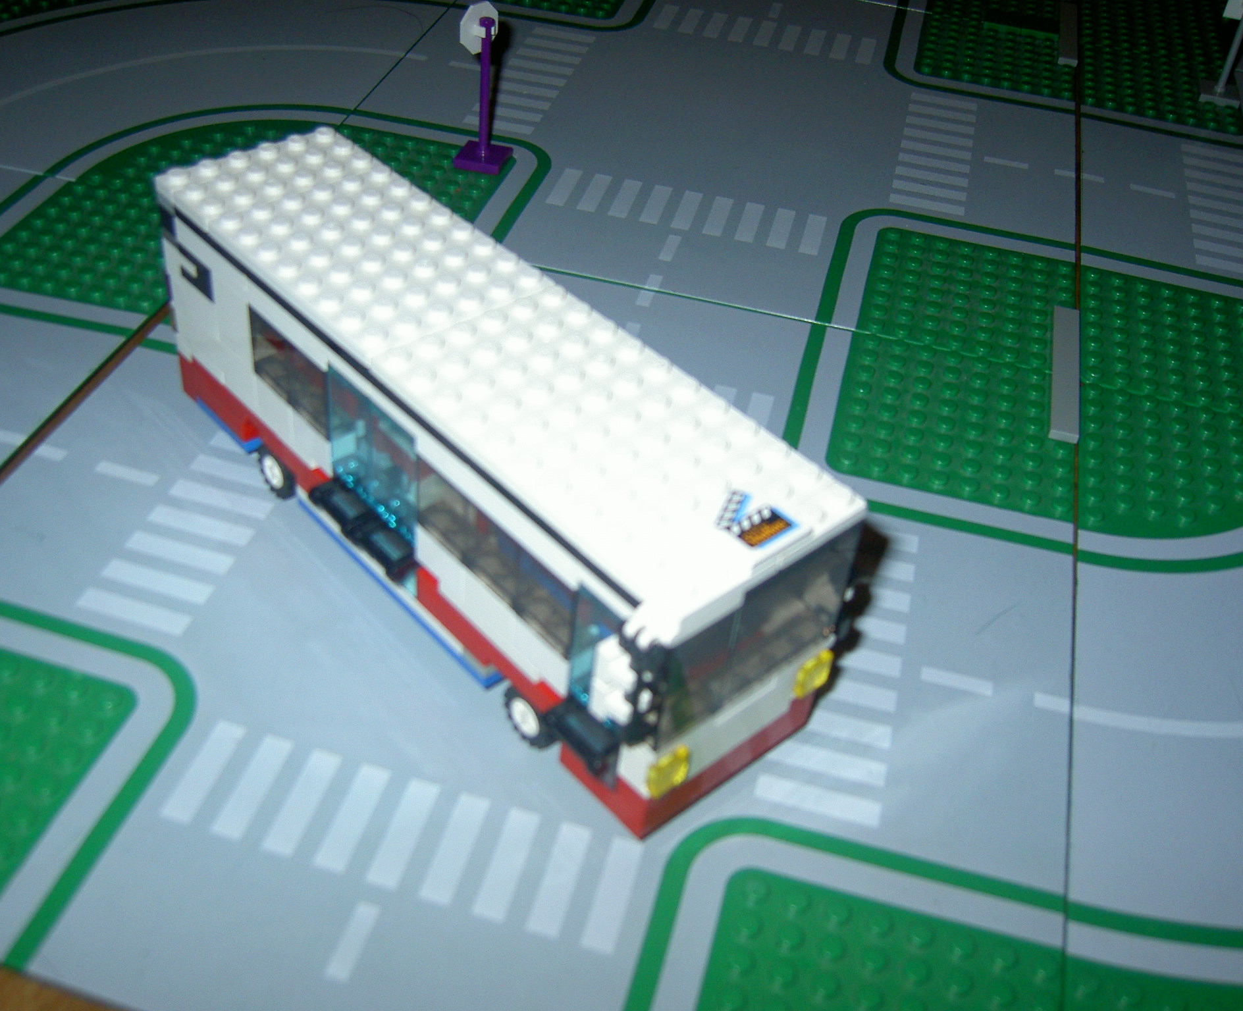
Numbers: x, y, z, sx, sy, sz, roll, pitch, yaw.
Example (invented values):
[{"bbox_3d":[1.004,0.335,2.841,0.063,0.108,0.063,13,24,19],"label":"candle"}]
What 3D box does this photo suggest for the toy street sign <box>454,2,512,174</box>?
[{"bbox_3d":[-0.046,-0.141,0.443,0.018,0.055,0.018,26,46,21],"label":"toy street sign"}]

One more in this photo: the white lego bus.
[{"bbox_3d":[-0.035,-0.013,0.294,0.051,0.069,0.178,-29,52,-32],"label":"white lego bus"}]

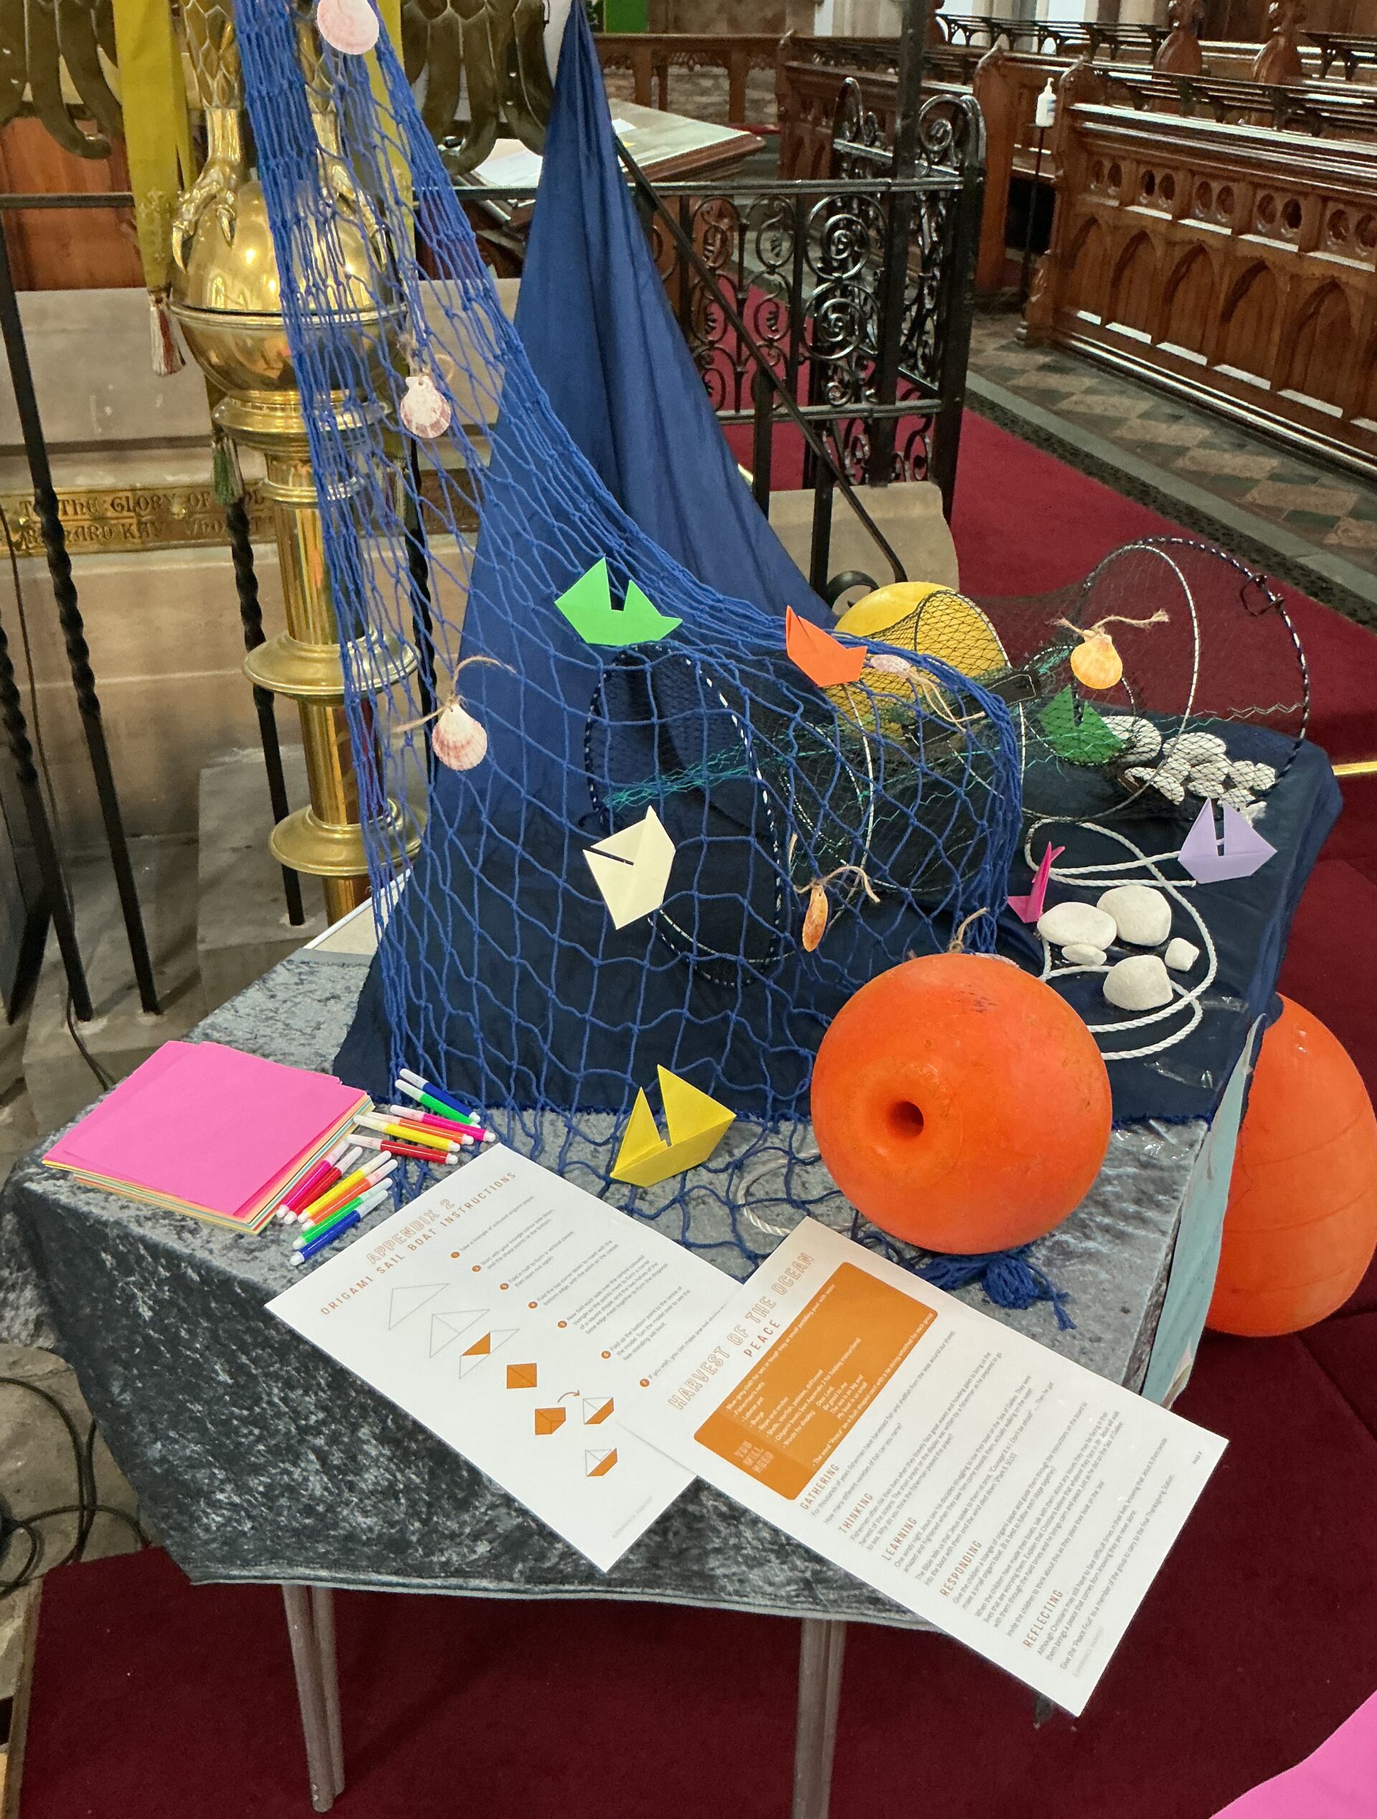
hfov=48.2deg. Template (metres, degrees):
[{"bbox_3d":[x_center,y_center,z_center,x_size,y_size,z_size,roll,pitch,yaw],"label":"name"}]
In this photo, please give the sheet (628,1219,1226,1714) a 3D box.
[{"bbox_3d":[0.139,0.309,0.913,0.298,0.004,0.211,23,39,29],"label":"sheet"}]

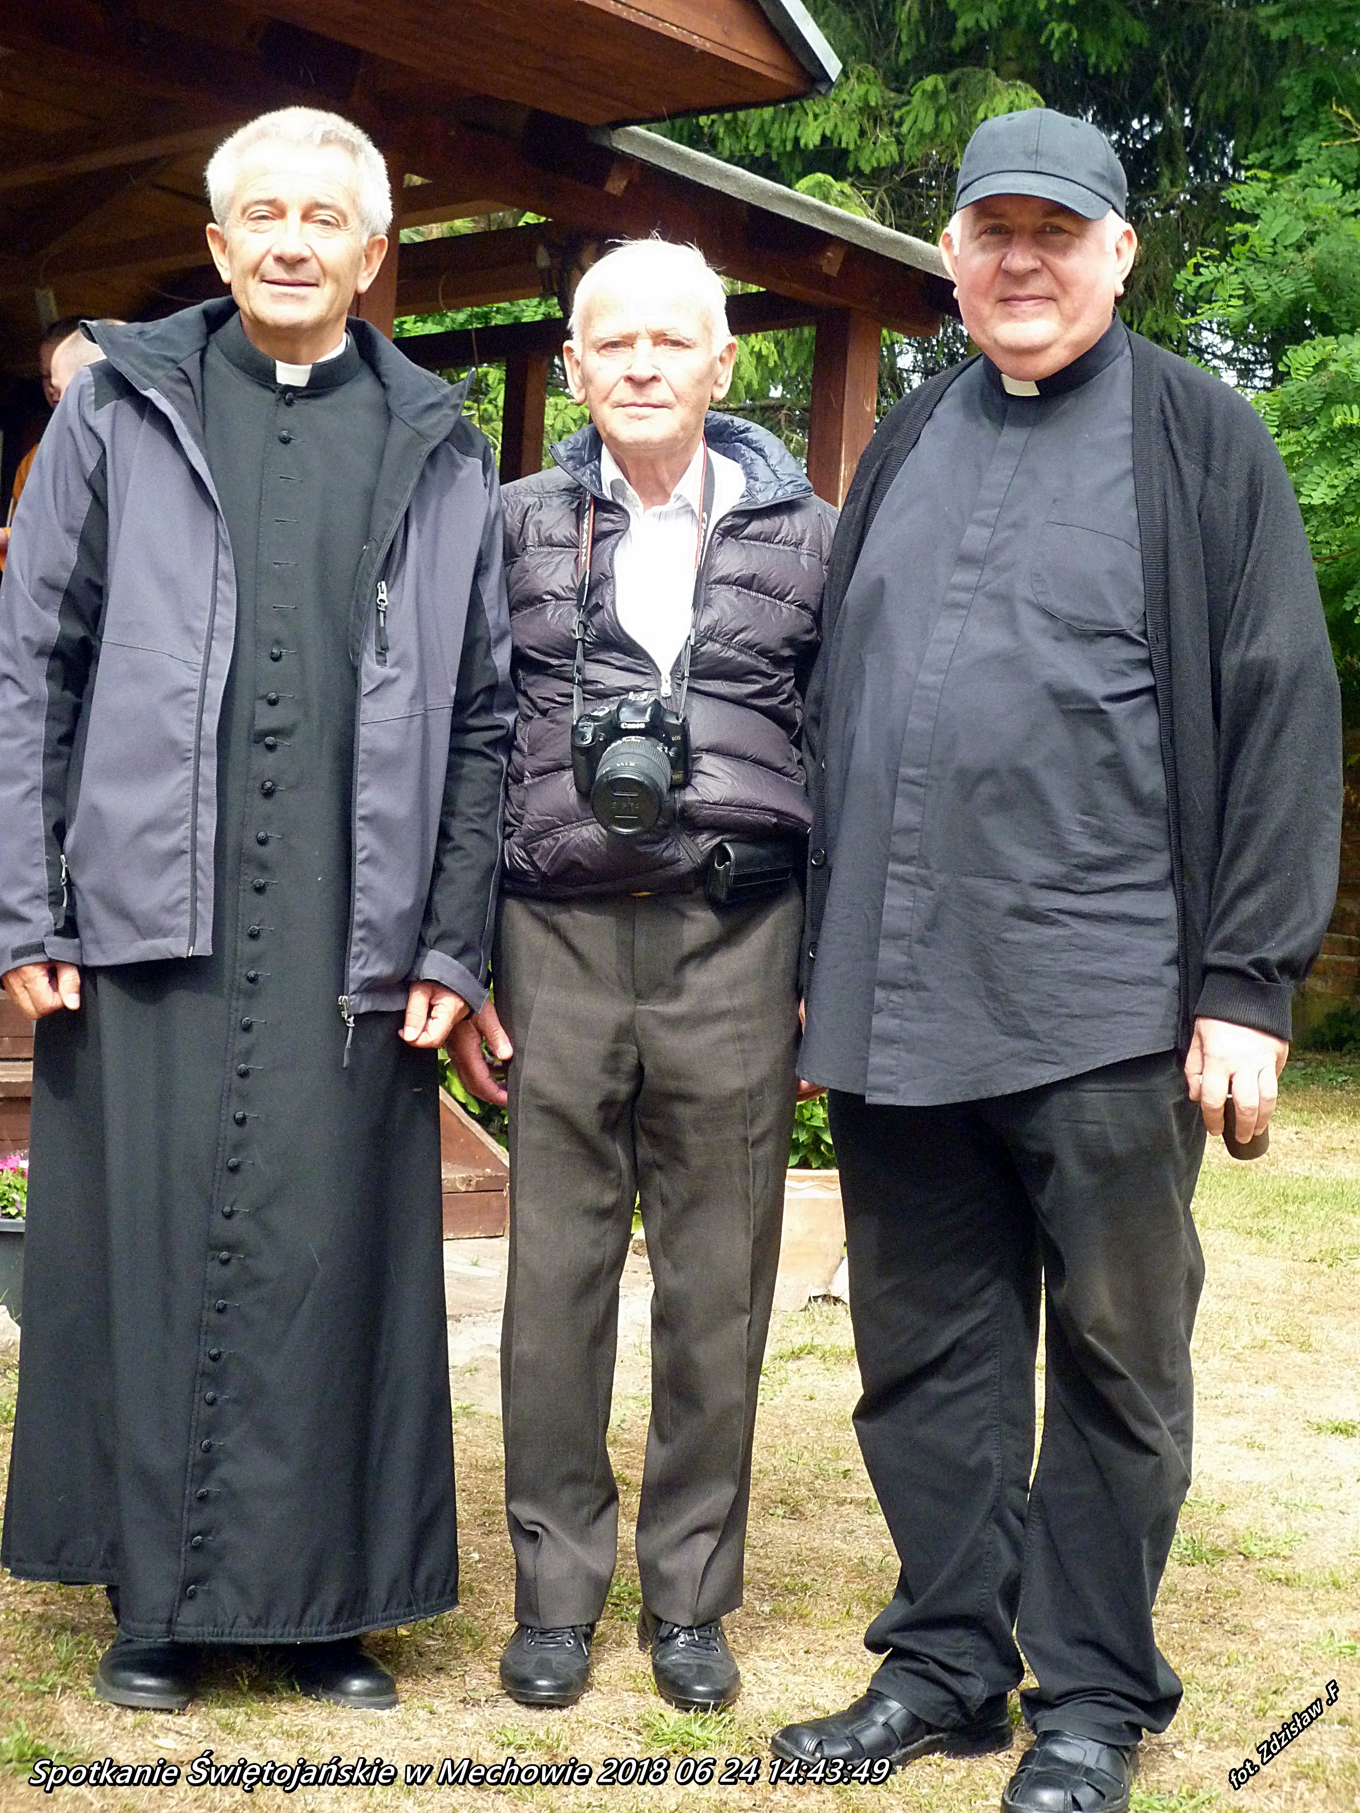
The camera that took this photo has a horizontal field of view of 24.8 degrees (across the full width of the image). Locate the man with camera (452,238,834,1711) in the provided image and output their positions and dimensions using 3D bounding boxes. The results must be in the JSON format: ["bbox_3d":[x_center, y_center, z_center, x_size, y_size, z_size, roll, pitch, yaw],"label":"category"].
[{"bbox_3d":[-0.034,0.062,3.549,0.480,1.670,0.380,3,3,3],"label":"man with camera"}]

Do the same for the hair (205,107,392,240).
[{"bbox_3d":[-0.423,-0.799,3.440,0.200,0.170,0.210,4,2,-4],"label":"hair"}]

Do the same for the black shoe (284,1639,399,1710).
[{"bbox_3d":[-0.426,0.827,3.555,0.110,0.115,0.300,0,4,-33],"label":"black shoe"}]

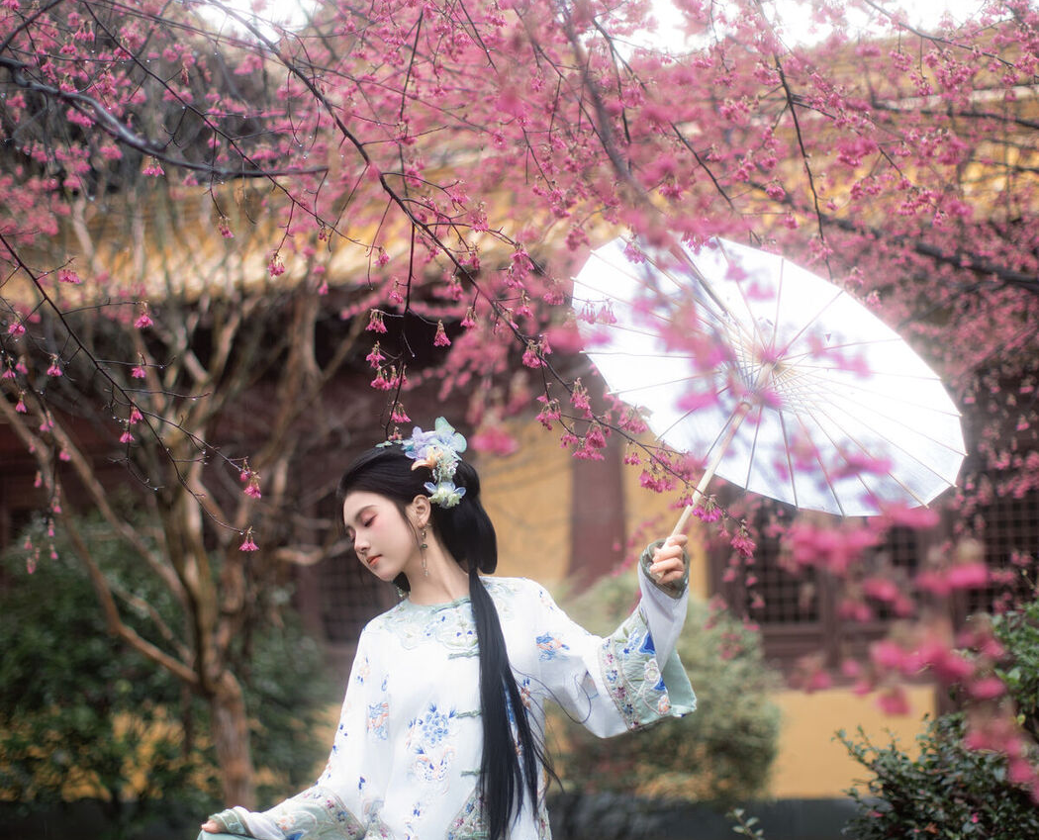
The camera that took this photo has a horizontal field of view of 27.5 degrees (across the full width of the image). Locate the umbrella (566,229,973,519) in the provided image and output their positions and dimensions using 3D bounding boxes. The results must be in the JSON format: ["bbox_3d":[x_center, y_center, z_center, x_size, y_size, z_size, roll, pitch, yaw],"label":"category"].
[{"bbox_3d":[0.364,0.072,3.852,0.805,0.540,0.805,31,-27,0],"label":"umbrella"}]

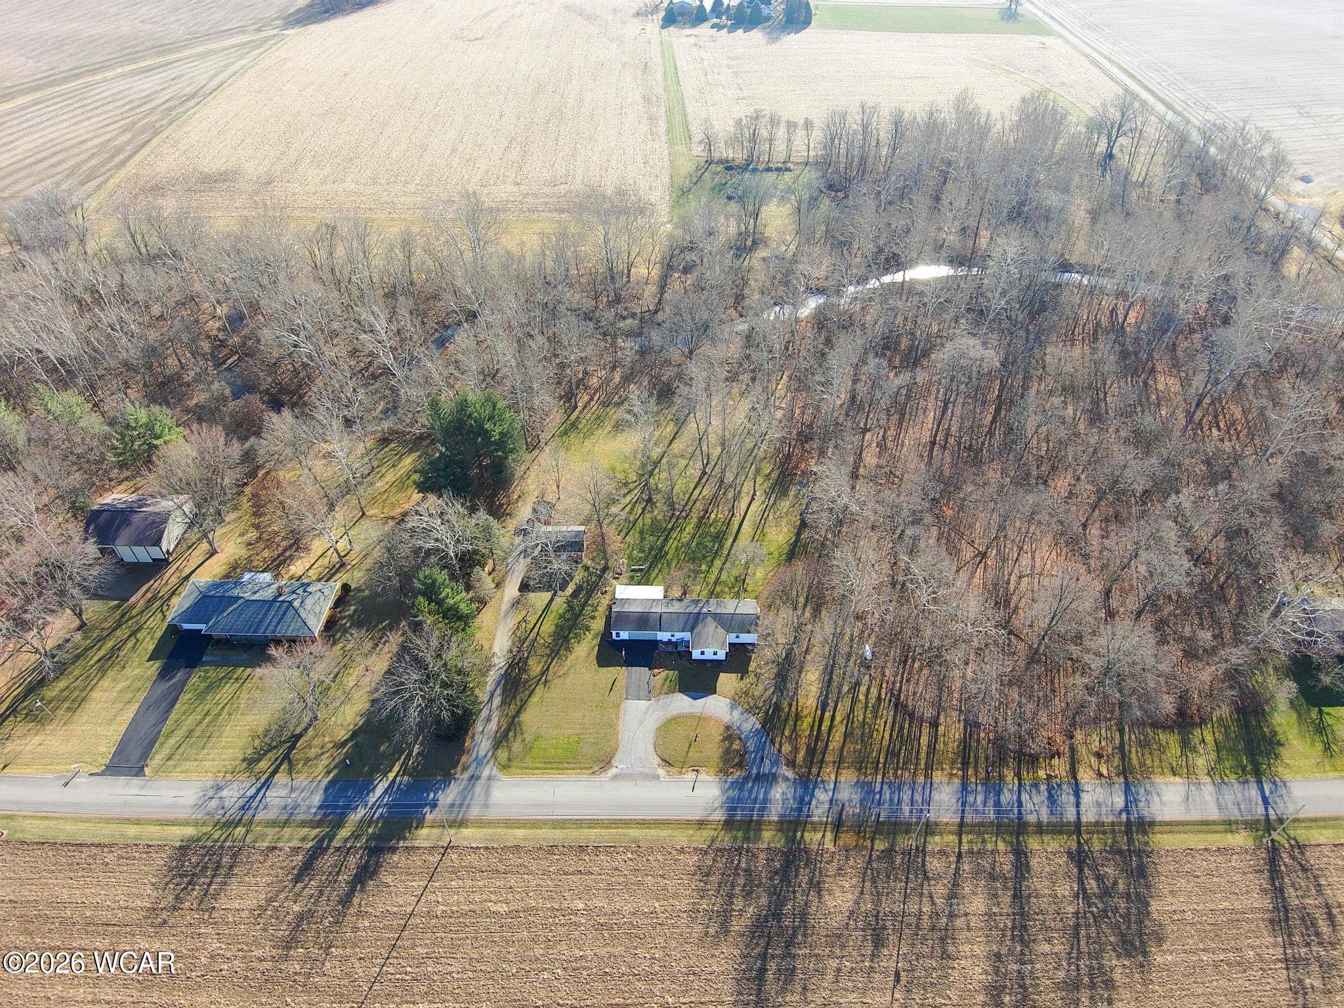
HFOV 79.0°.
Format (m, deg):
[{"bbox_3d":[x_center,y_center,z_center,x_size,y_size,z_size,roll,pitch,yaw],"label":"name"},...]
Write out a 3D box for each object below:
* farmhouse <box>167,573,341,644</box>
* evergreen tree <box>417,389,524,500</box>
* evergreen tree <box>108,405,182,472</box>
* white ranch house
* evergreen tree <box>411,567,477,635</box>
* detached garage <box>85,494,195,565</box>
[{"bbox_3d":[-72.330,17.320,141.600,26.210,4.400,13.590,1,44,1],"label":"farmhouse"},{"bbox_3d":[-39.340,-11.630,159.270,19.000,20.500,17.500,1,44,1],"label":"evergreen tree"},{"bbox_3d":[-107.170,-13.720,165.810,12.000,15.500,12.000,1,44,1],"label":"evergreen tree"},{"bbox_3d":[2.120,19.710,138.830,24.420,3.600,13.730,1,44,1],"label":"white ranch house"},{"bbox_3d":[-37.810,15.700,135.250,10.300,15.000,10.000,1,44,1],"label":"evergreen tree"},{"bbox_3d":[-100.690,3.720,154.350,15.330,6.500,13.310,1,44,1],"label":"detached garage"}]

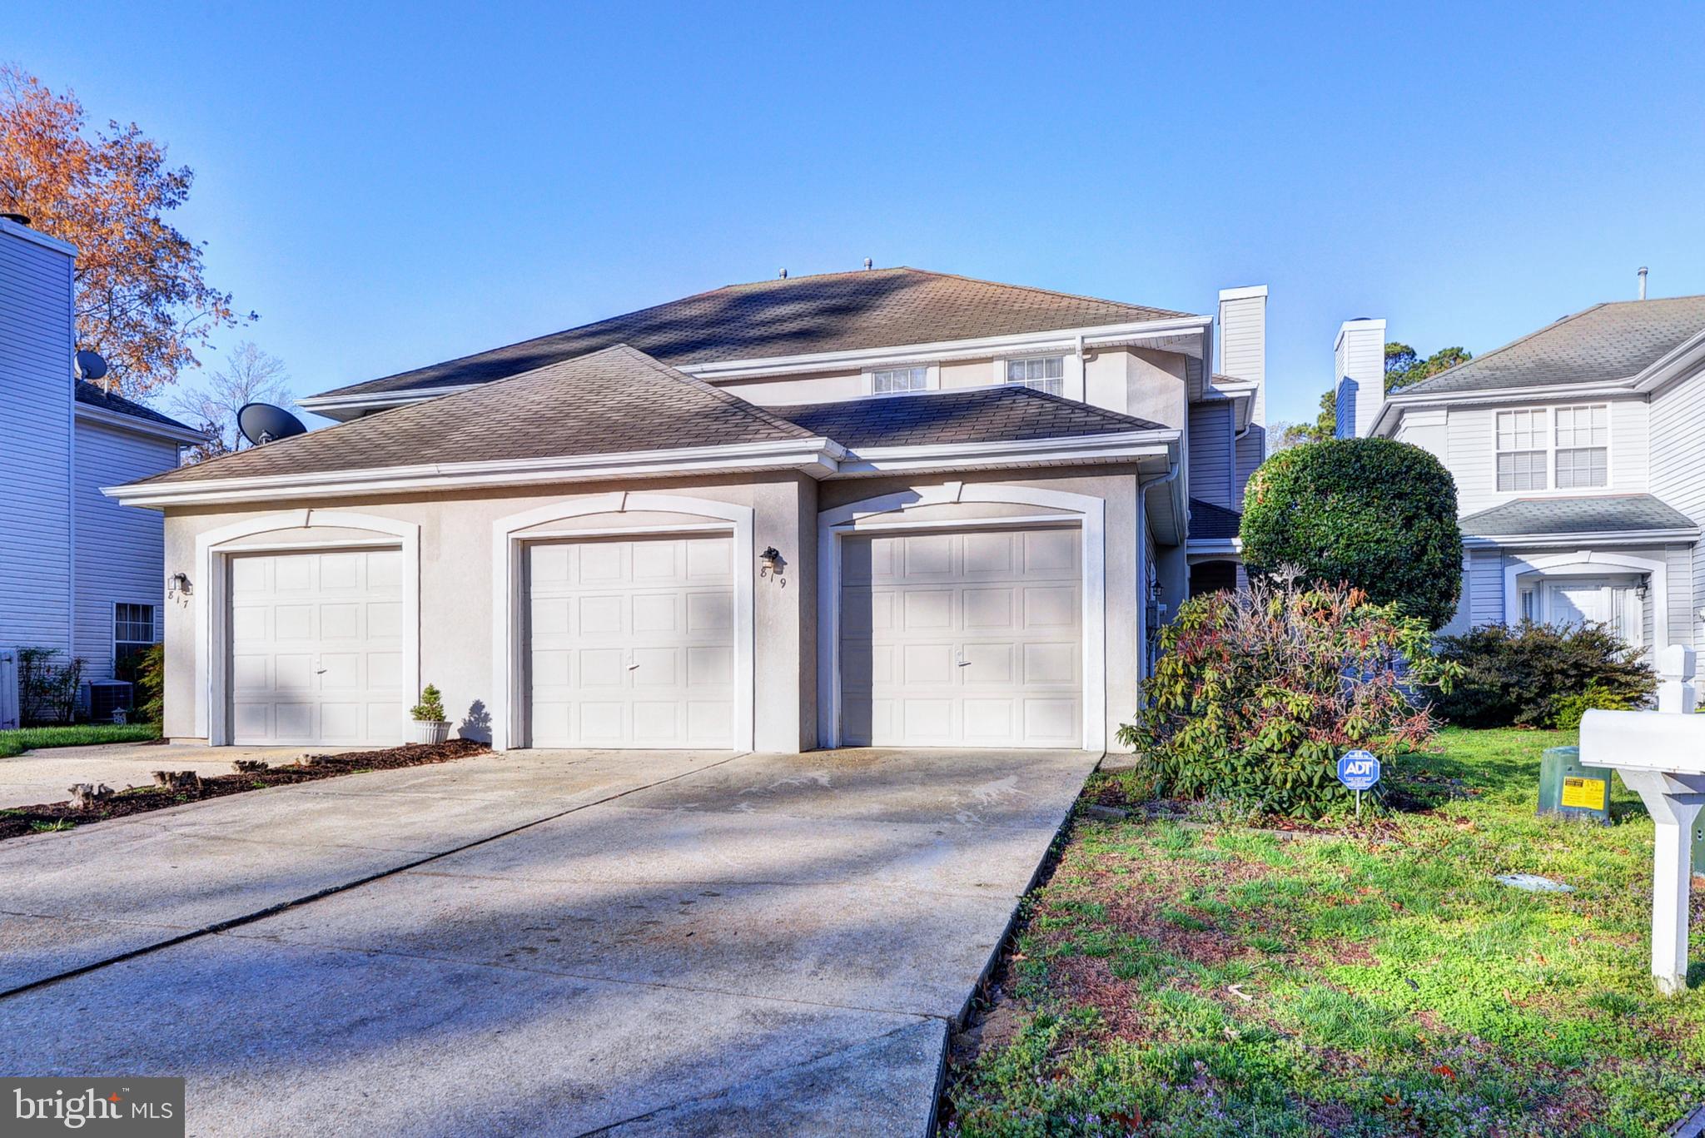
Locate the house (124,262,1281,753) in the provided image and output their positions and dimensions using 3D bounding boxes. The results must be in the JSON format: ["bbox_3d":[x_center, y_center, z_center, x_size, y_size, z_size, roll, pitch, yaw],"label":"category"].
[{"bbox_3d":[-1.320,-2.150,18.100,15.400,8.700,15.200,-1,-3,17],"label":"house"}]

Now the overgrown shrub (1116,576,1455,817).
[{"bbox_3d":[3.000,0.830,7.350,2.150,1.550,1.900,-1,-3,17],"label":"overgrown shrub"}]

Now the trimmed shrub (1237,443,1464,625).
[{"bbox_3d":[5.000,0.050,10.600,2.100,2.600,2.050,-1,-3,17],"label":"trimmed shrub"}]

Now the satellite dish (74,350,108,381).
[{"bbox_3d":[-15.000,-4.000,20.500,0.660,0.640,0.450,1,-3,-30],"label":"satellite dish"}]

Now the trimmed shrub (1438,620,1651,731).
[{"bbox_3d":[9.950,1.550,15.100,2.800,1.450,1.900,-1,-3,17],"label":"trimmed shrub"}]

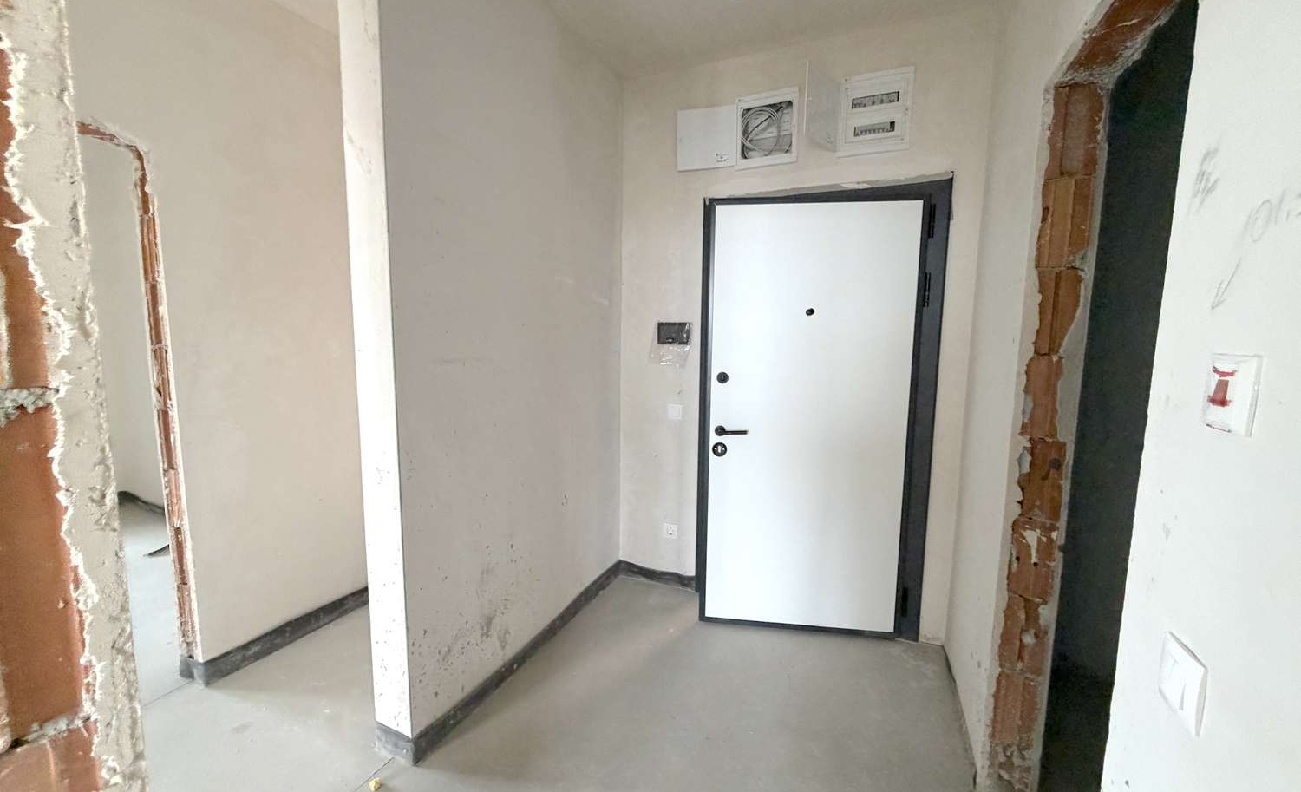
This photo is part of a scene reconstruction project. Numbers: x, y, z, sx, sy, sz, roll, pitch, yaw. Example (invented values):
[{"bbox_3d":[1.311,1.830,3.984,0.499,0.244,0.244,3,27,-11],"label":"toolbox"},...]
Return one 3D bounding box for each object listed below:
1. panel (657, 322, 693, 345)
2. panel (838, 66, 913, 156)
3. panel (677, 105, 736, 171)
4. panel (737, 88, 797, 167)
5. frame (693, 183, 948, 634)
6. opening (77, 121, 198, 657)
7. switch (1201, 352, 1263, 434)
[{"bbox_3d":[0.120,-0.333,2.805,0.184,0.116,0.022,4,7,24],"label":"panel"},{"bbox_3d":[0.993,-1.246,2.332,0.300,0.334,0.050,4,7,24],"label":"panel"},{"bbox_3d":[0.280,-1.271,2.607,0.292,0.286,0.025,3,7,16],"label":"panel"},{"bbox_3d":[0.556,-1.273,2.523,0.293,0.334,0.050,4,7,24],"label":"panel"},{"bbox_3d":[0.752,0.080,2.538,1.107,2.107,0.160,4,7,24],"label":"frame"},{"bbox_3d":[-1.994,0.150,1.637,0.159,2.023,0.799,4,7,24],"label":"opening"},{"bbox_3d":[0.610,-0.003,0.557,0.012,0.080,0.077,4,7,24],"label":"switch"}]

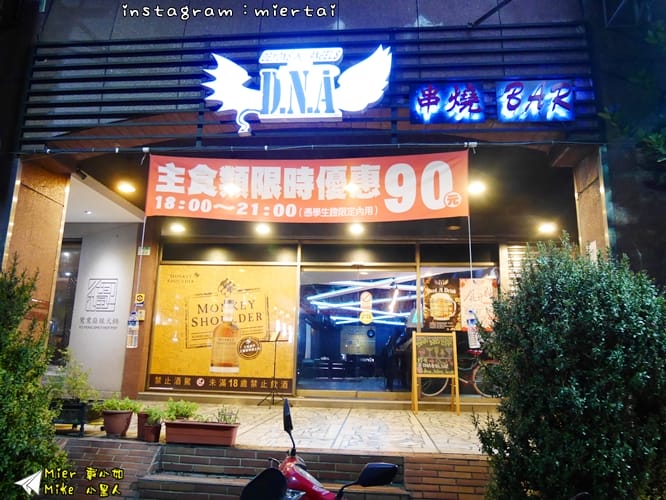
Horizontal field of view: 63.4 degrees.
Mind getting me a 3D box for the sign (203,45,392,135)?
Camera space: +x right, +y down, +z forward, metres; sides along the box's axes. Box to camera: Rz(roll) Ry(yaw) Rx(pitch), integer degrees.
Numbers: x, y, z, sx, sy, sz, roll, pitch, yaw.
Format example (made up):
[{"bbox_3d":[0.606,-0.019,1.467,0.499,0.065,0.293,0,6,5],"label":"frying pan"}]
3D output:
[{"bbox_3d":[-0.346,-1.502,5.124,1.793,0.896,0.120,0,-12,5],"label":"sign"}]

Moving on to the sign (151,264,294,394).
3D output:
[{"bbox_3d":[-1.718,1.236,8.537,2.293,1.977,0.050,0,-11,5],"label":"sign"}]

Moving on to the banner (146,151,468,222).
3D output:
[{"bbox_3d":[-0.270,-0.584,5.003,2.997,0.661,0.050,0,-12,5],"label":"banner"}]

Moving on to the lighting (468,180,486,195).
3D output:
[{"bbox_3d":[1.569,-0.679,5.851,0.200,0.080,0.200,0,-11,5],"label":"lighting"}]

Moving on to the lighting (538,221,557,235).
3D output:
[{"bbox_3d":[3.314,-0.332,8.325,0.220,0.080,0.220,0,-12,5],"label":"lighting"}]

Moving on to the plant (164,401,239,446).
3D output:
[{"bbox_3d":[-1.113,1.471,4.602,0.618,0.330,0.250,0,-11,5],"label":"plant"}]

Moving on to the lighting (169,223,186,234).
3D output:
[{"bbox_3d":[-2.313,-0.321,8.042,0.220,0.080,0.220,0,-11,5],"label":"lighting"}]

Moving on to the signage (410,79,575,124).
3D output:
[{"bbox_3d":[1.459,-1.357,4.960,1.469,0.424,0.070,0,-12,5],"label":"signage"}]

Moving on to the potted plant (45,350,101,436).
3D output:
[{"bbox_3d":[-2.516,1.377,5.234,0.477,0.768,0.420,0,-12,5],"label":"potted plant"}]

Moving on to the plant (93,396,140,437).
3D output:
[{"bbox_3d":[-1.975,1.511,4.919,0.350,0.340,0.330,0,-11,5],"label":"plant"}]

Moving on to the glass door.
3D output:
[{"bbox_3d":[0.378,1.234,8.368,1.858,1.984,0.070,0,-11,5],"label":"glass door"}]

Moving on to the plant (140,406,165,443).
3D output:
[{"bbox_3d":[-1.549,1.495,4.653,0.170,0.285,0.170,0,-11,5],"label":"plant"}]

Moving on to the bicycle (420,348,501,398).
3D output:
[{"bbox_3d":[2.116,1.974,8.948,1.613,0.930,0.500,0,-11,5],"label":"bicycle"}]

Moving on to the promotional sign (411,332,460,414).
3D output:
[{"bbox_3d":[1.536,1.857,8.172,0.660,1.202,0.420,0,-12,5],"label":"promotional sign"}]

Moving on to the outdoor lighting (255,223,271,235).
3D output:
[{"bbox_3d":[-1.135,-0.340,8.735,0.220,0.080,0.220,0,-12,5],"label":"outdoor lighting"}]

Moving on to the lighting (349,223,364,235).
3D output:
[{"bbox_3d":[0.383,-0.335,8.606,0.220,0.080,0.220,0,-12,5],"label":"lighting"}]

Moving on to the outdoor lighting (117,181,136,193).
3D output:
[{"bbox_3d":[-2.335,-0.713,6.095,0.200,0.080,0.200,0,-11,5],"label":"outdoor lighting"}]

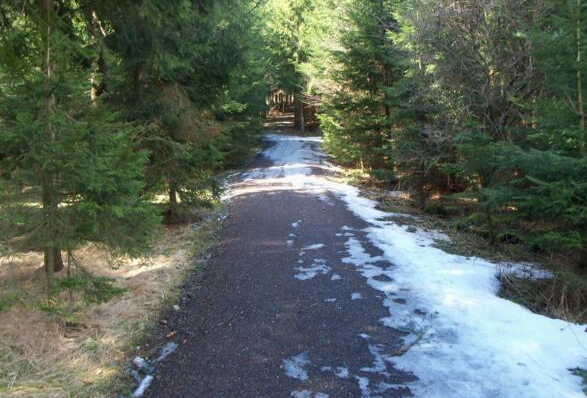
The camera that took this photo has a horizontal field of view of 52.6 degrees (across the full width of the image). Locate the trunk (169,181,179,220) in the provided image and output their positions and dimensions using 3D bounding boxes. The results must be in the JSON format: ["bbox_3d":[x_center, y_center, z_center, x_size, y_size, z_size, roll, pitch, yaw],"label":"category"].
[{"bbox_3d":[-2.427,0.020,12.000,0.180,0.880,0.180,0,5,0],"label":"trunk"}]

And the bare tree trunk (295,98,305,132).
[{"bbox_3d":[0.329,-4.628,32.500,0.520,1.900,0.520,0,5,0],"label":"bare tree trunk"}]

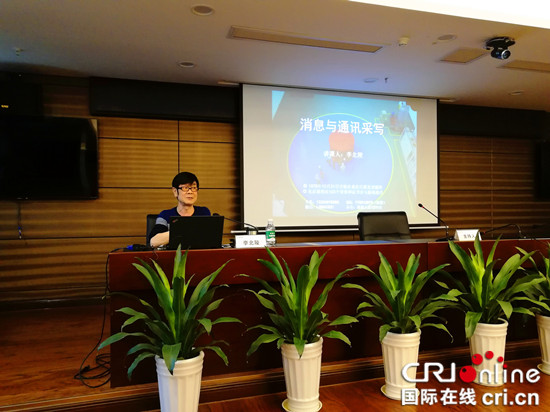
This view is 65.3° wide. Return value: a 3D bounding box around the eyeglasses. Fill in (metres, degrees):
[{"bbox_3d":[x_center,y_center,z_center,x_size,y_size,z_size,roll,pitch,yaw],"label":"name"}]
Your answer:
[{"bbox_3d":[-0.617,-0.115,2.980,0.140,0.045,0.130,0,0,-30],"label":"eyeglasses"}]

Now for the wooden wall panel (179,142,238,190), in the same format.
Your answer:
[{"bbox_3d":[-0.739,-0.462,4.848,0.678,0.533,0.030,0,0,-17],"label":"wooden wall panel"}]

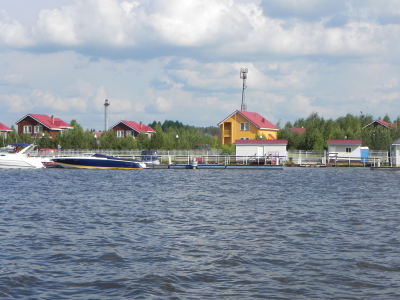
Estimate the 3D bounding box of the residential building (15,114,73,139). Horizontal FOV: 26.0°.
[{"bbox_3d":[-31.400,-3.100,173.800,8.600,7.800,8.200,0,0,26],"label":"residential building"}]

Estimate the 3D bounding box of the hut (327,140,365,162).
[{"bbox_3d":[21.450,0.130,128.200,5.100,3.200,3.200,0,0,6],"label":"hut"}]

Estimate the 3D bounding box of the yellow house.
[{"bbox_3d":[9.900,-3.500,171.600,8.800,8.300,10.500,0,0,26],"label":"yellow house"}]

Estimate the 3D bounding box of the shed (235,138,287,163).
[{"bbox_3d":[9.100,0.160,128.500,7.700,3.300,3.300,0,0,3],"label":"shed"}]

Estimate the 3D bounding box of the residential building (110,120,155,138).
[{"bbox_3d":[-16.200,-3.100,208.500,8.600,7.800,8.000,0,0,26],"label":"residential building"}]

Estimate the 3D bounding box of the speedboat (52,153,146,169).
[{"bbox_3d":[-13.350,1.450,114.500,12.200,2.150,2.800,0,0,5],"label":"speedboat"}]

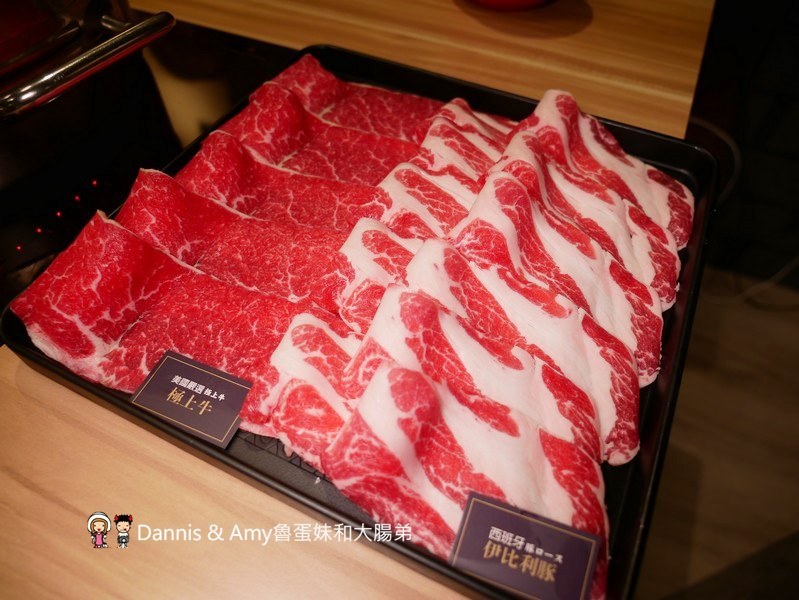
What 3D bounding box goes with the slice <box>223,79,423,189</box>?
[{"bbox_3d":[-0.066,-0.132,0.461,0.162,0.033,0.098,22,55,15],"label":"slice"}]

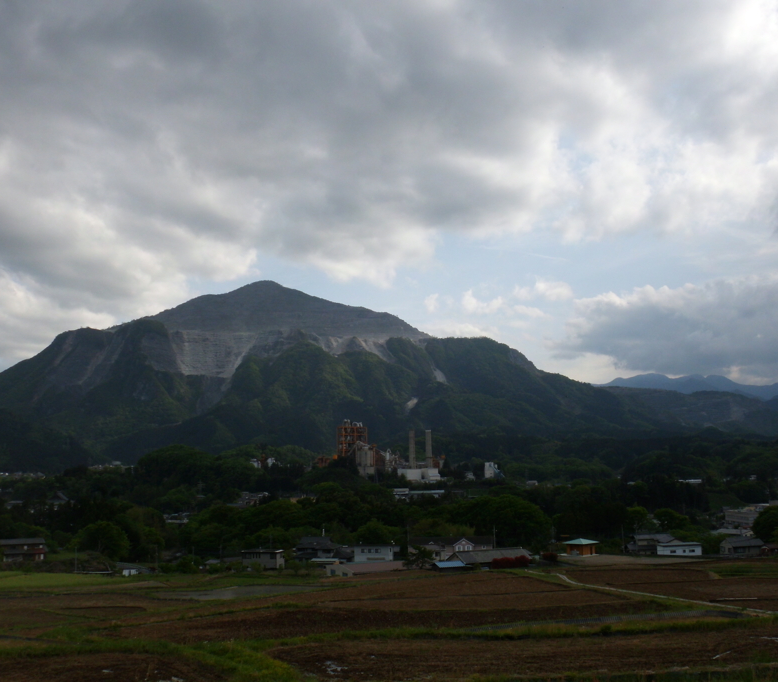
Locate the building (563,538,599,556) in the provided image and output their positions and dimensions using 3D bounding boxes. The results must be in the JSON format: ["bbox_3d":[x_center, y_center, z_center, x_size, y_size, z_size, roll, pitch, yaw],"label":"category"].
[{"bbox_3d":[53.190,56.740,220.000,7.600,4.210,6.570,6,-11,-42],"label":"building"}]

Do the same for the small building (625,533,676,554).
[{"bbox_3d":[79.170,61.550,240.000,12.490,6.880,8.000,0,-8,-8],"label":"small building"}]

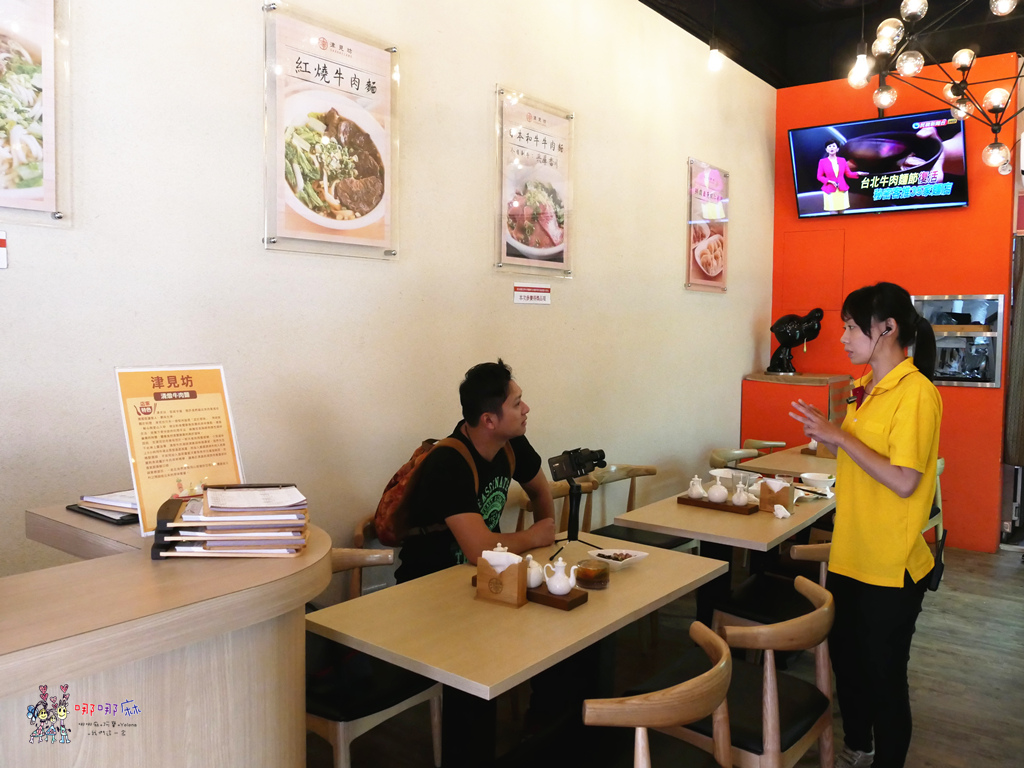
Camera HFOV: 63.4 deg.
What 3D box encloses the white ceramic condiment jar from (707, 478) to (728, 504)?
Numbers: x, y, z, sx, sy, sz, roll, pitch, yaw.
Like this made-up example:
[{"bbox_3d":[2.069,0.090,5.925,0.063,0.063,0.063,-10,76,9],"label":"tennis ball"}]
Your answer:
[{"bbox_3d":[0.852,0.434,3.423,0.080,0.100,0.080,0,5,0],"label":"white ceramic condiment jar"}]

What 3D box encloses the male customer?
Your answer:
[{"bbox_3d":[-0.076,0.594,2.820,0.730,1.360,0.570,4,5,38],"label":"male customer"}]

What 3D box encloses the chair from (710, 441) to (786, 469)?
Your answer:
[{"bbox_3d":[1.423,0.771,4.875,0.530,0.755,0.560,4,5,38],"label":"chair"}]

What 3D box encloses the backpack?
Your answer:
[{"bbox_3d":[-0.273,0.342,2.840,0.180,0.390,0.290,38,25,28],"label":"backpack"}]

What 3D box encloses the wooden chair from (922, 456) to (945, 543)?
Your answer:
[{"bbox_3d":[2.213,0.786,4.787,0.530,0.755,0.560,4,5,38],"label":"wooden chair"}]

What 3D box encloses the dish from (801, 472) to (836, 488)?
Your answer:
[{"bbox_3d":[1.390,0.452,3.769,0.165,0.050,0.165,4,5,38],"label":"dish"}]

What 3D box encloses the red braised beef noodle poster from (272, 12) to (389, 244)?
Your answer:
[{"bbox_3d":[-0.627,-0.876,2.978,0.030,0.760,0.550,4,5,38],"label":"red braised beef noodle poster"}]

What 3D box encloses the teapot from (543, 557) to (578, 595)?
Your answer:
[{"bbox_3d":[0.134,0.525,2.281,0.096,0.094,0.070,1,5,11],"label":"teapot"}]

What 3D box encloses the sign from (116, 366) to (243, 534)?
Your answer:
[{"bbox_3d":[-0.600,0.113,1.518,0.020,0.300,0.213,-18,-8,38],"label":"sign"}]

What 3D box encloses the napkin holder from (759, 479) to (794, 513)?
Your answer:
[{"bbox_3d":[1.026,0.439,3.202,0.116,0.114,0.060,4,5,41],"label":"napkin holder"}]

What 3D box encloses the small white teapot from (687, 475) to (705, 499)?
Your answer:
[{"bbox_3d":[0.783,0.431,3.519,0.080,0.090,0.062,-3,5,-32],"label":"small white teapot"}]

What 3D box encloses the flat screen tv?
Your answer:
[{"bbox_3d":[2.412,-1.436,5.473,1.075,0.620,0.060,4,32,39],"label":"flat screen tv"}]

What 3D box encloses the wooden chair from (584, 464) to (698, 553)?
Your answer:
[{"bbox_3d":[0.627,0.825,4.114,0.510,0.750,0.550,4,6,38],"label":"wooden chair"}]

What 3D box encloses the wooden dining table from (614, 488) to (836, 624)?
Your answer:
[{"bbox_3d":[0.993,0.874,3.538,0.612,0.745,1.166,4,6,37],"label":"wooden dining table"}]

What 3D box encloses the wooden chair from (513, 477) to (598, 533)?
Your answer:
[{"bbox_3d":[0.324,0.857,3.707,0.510,0.750,0.550,4,6,36],"label":"wooden chair"}]

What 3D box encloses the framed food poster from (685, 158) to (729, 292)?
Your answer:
[{"bbox_3d":[1.280,-1.007,5.385,0.030,0.810,0.600,4,5,38],"label":"framed food poster"}]

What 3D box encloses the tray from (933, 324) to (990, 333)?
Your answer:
[{"bbox_3d":[3.067,-0.381,5.709,0.370,0.043,0.270,4,5,38],"label":"tray"}]

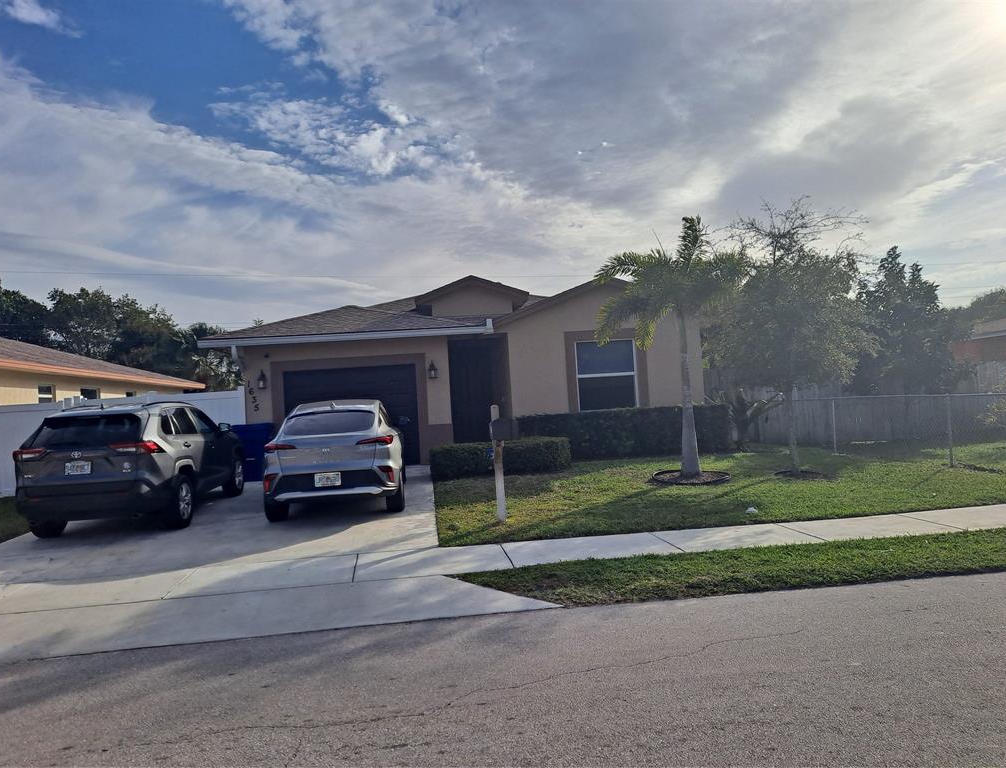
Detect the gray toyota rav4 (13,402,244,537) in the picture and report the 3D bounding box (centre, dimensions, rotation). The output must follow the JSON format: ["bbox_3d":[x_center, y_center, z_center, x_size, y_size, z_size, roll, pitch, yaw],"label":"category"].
[{"bbox_3d":[-5.234,1.088,10.969,1.860,1.700,4.600,-3,0,-5],"label":"gray toyota rav4"}]

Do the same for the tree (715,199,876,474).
[{"bbox_3d":[4.561,-0.772,11.557,2.750,4.280,2.600,-3,-1,-6],"label":"tree"}]

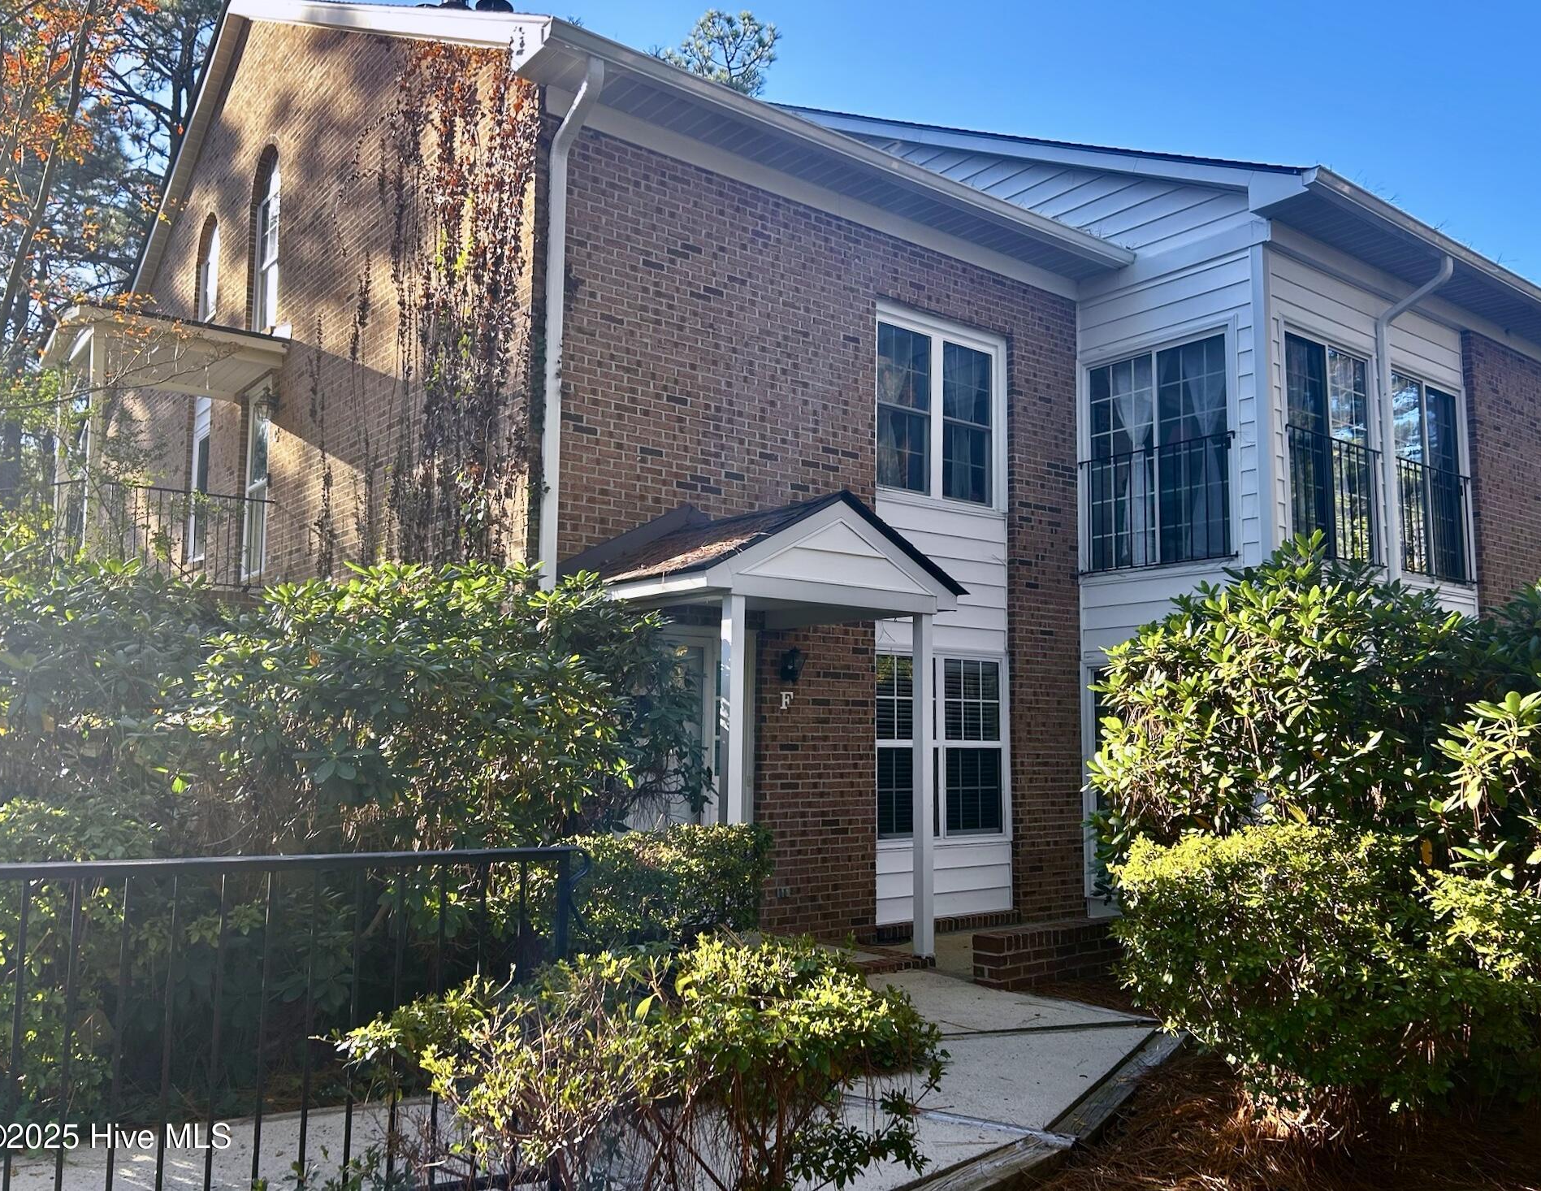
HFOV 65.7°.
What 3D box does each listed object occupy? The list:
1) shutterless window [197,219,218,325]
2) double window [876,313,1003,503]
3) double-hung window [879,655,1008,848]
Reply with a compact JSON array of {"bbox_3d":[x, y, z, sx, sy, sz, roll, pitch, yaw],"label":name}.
[{"bbox_3d":[-6.811,-3.975,14.552,0.113,1.532,1.081,5,-8,-38],"label":"shutterless window"},{"bbox_3d":[1.434,-1.542,10.113,1.520,1.510,0.120,5,-8,-38],"label":"double window"},{"bbox_3d":[1.422,1.262,9.815,1.550,1.530,0.120,5,-8,-38],"label":"double-hung window"}]

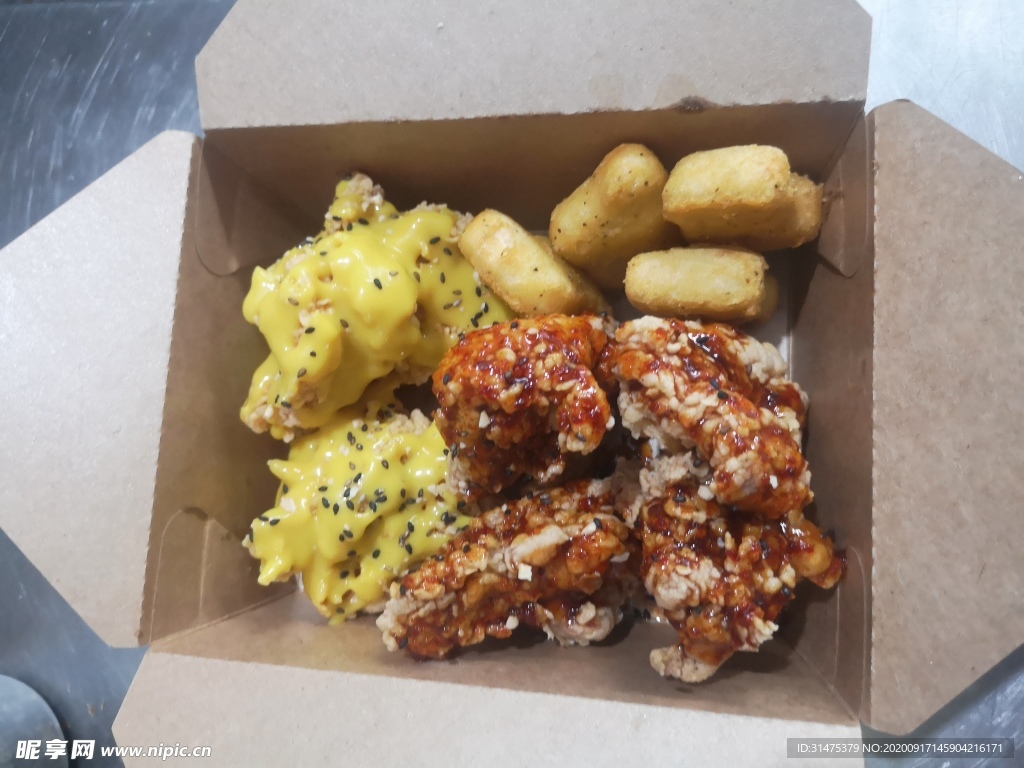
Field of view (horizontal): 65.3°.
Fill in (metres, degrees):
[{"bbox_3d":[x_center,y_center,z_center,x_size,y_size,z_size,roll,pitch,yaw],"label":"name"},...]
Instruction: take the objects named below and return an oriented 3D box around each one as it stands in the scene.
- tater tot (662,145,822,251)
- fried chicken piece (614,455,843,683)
[{"bbox_3d":[0.061,-0.048,0.213,0.040,0.026,0.023,12,85,13],"label":"tater tot"},{"bbox_3d":[0.052,0.045,0.203,0.052,0.042,0.050,-39,76,4],"label":"fried chicken piece"}]

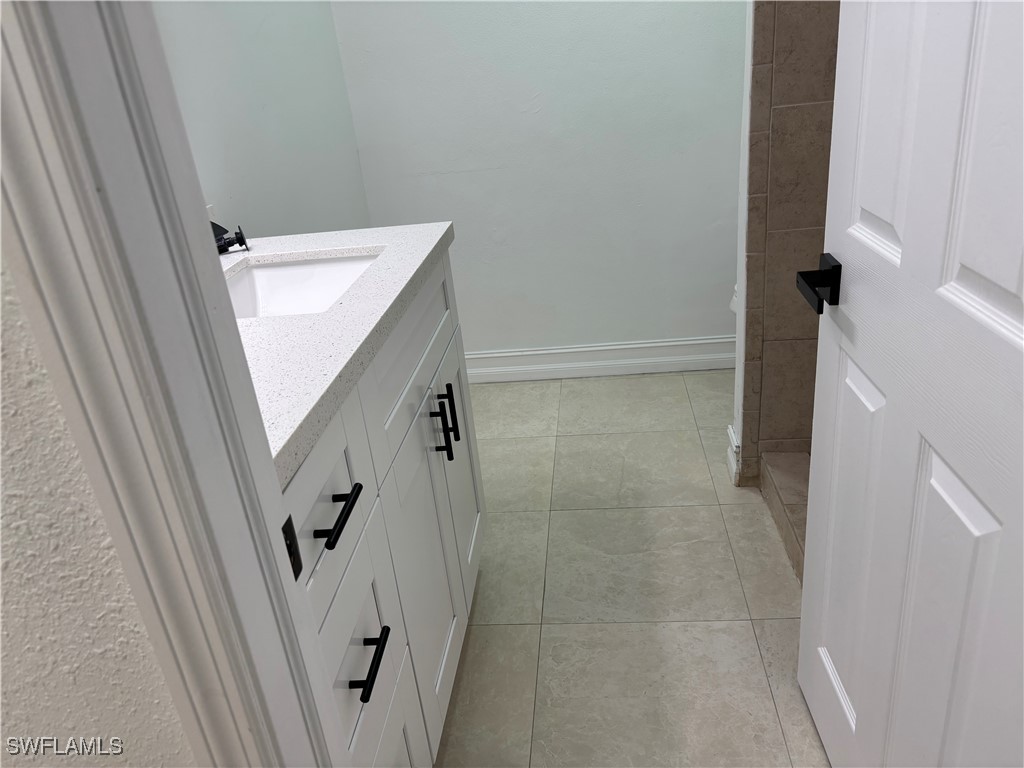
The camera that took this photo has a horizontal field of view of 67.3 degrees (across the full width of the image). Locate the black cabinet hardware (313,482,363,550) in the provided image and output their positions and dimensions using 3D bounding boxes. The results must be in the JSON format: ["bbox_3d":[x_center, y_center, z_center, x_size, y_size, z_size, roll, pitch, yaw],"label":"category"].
[{"bbox_3d":[-0.210,0.157,0.922,0.034,0.011,0.127,-3,23,7],"label":"black cabinet hardware"}]

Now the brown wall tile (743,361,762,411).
[{"bbox_3d":[0.695,0.006,2.228,0.050,0.153,0.010,-3,24,7],"label":"brown wall tile"}]

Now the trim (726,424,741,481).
[{"bbox_3d":[0.684,0.221,2.358,0.017,0.142,0.135,-3,23,7],"label":"trim"}]

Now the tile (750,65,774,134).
[{"bbox_3d":[0.621,-0.709,1.914,0.050,0.153,0.010,-3,24,7],"label":"tile"}]

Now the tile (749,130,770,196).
[{"bbox_3d":[0.636,-0.566,1.977,0.050,0.154,0.010,-3,24,7],"label":"tile"}]

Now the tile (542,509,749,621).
[{"bbox_3d":[0.339,0.472,2.053,0.490,0.012,0.482,-3,23,7],"label":"tile"}]

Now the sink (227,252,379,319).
[{"bbox_3d":[-0.421,-0.101,1.444,0.330,0.155,0.445,-3,23,7],"label":"sink"}]

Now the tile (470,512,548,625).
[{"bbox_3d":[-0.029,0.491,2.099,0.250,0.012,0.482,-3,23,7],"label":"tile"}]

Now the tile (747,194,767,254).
[{"bbox_3d":[0.651,-0.423,2.039,0.050,0.153,0.010,-3,24,7],"label":"tile"}]

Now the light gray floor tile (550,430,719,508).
[{"bbox_3d":[0.390,0.280,2.533,0.499,0.010,0.492,-3,24,7],"label":"light gray floor tile"}]

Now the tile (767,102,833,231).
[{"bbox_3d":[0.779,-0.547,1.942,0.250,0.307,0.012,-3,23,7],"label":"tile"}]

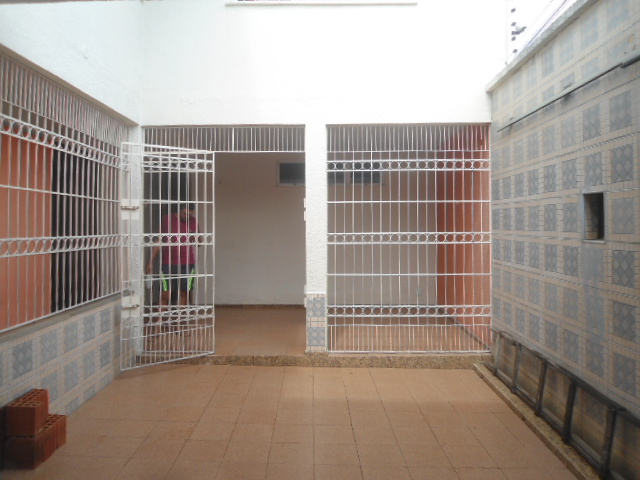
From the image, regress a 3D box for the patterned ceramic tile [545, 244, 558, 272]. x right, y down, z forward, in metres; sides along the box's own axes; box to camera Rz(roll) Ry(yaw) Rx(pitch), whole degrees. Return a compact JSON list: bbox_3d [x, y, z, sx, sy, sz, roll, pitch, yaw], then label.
[{"bbox_3d":[1.883,0.150,3.910,0.010,0.213,0.213,0,2,1],"label":"patterned ceramic tile"}]

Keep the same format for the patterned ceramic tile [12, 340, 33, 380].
[{"bbox_3d":[-1.995,0.806,3.215,0.010,0.205,0.205,0,2,-1],"label":"patterned ceramic tile"}]

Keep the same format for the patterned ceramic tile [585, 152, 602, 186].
[{"bbox_3d":[1.806,-0.459,3.159,0.012,0.207,0.210,-1,2,1],"label":"patterned ceramic tile"}]

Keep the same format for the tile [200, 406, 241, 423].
[{"bbox_3d":[-0.799,1.417,3.880,0.300,0.012,0.300,1,2,-1],"label":"tile"}]

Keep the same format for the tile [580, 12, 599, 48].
[{"bbox_3d":[1.810,-1.407,3.229,0.010,0.213,0.213,0,2,1],"label":"tile"}]

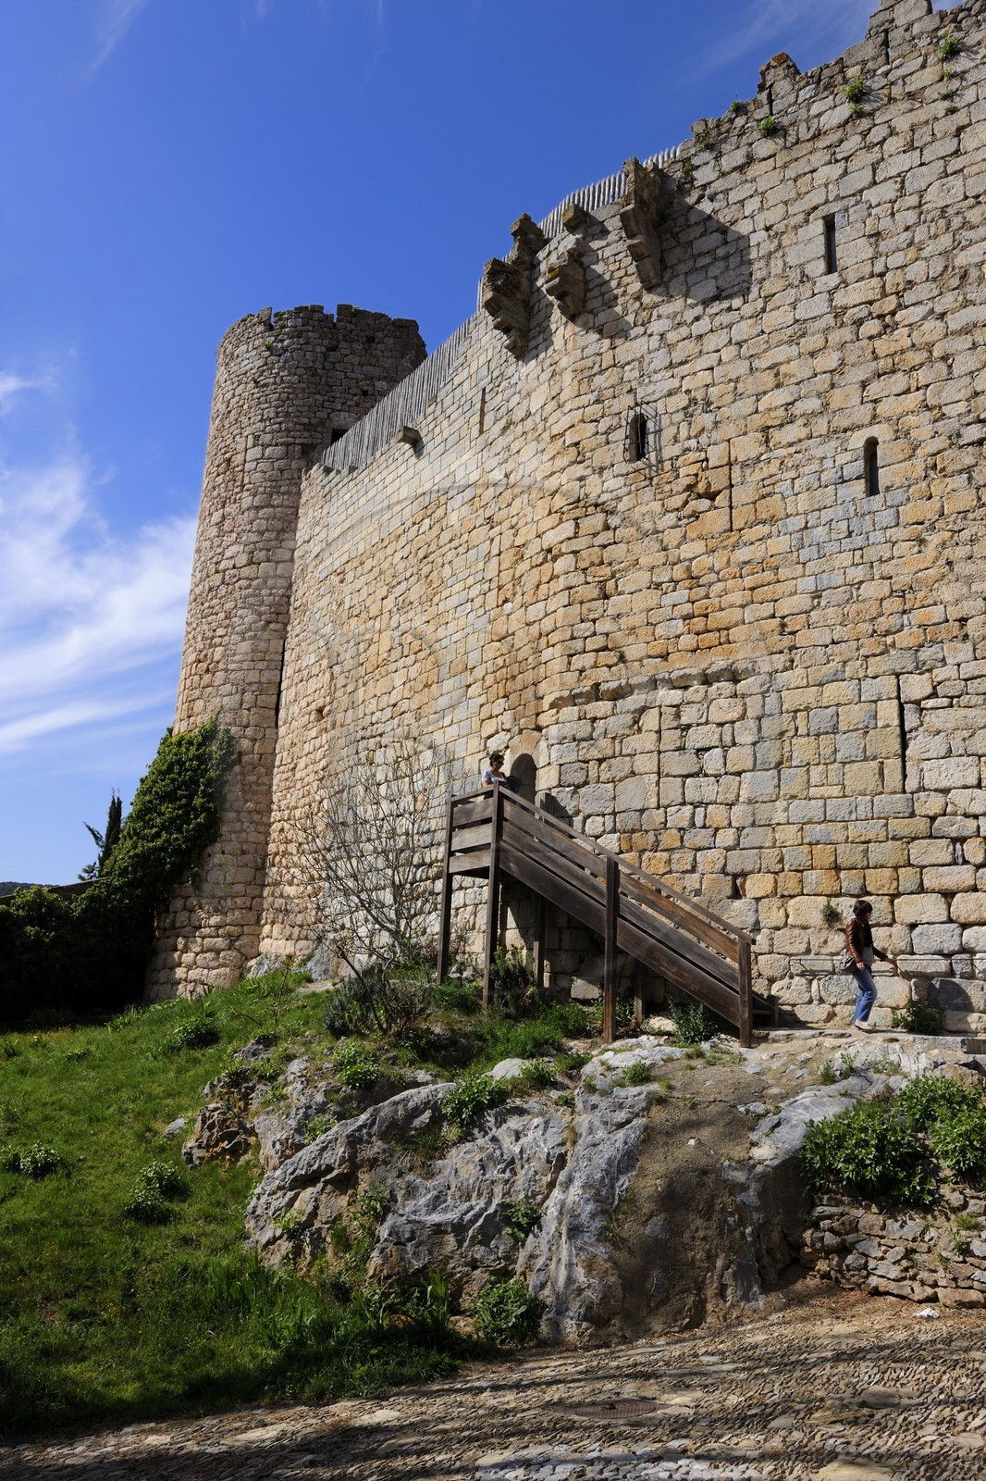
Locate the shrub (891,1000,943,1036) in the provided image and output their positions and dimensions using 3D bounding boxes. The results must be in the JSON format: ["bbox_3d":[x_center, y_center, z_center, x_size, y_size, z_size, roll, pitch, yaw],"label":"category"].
[{"bbox_3d":[5.275,3.454,14.294,0.620,0.450,0.420,-3,-17,20],"label":"shrub"}]

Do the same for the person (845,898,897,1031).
[{"bbox_3d":[4.797,2.823,14.611,0.550,1.630,0.470,-6,-18,29],"label":"person"}]

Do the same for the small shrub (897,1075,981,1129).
[{"bbox_3d":[4.574,3.705,11.800,0.853,0.558,0.725,2,-15,0],"label":"small shrub"}]

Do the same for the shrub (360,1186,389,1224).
[{"bbox_3d":[-1.101,4.311,10.700,0.269,0.348,0.242,2,-15,0],"label":"shrub"}]

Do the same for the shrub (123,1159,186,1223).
[{"bbox_3d":[-2.524,3.353,8.578,0.490,0.420,0.450,7,-16,-14],"label":"shrub"}]

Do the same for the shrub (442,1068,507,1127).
[{"bbox_3d":[-0.191,3.489,11.200,0.630,0.562,0.535,2,-15,0],"label":"shrub"}]

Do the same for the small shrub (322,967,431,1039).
[{"bbox_3d":[-1.635,3.686,16.124,1.450,0.950,1.100,4,-16,-5],"label":"small shrub"}]

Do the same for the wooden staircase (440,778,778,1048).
[{"bbox_3d":[1.562,2.464,16.893,5.100,3.850,1.400,-8,-19,33],"label":"wooden staircase"}]

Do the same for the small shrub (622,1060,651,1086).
[{"bbox_3d":[1.469,3.409,11.800,0.308,0.256,0.277,2,-15,0],"label":"small shrub"}]

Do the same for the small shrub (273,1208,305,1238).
[{"bbox_3d":[-1.491,3.540,8.437,0.250,0.220,0.200,5,-16,-8],"label":"small shrub"}]

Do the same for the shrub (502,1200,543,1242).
[{"bbox_3d":[0.266,4.337,10.400,0.365,0.379,0.292,2,-15,0],"label":"shrub"}]

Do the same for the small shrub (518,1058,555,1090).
[{"bbox_3d":[0.450,3.421,11.800,0.379,0.325,0.341,2,-15,0],"label":"small shrub"}]

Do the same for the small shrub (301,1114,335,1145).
[{"bbox_3d":[-1.652,3.678,10.893,0.340,0.300,0.270,5,-16,-7],"label":"small shrub"}]

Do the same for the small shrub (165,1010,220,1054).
[{"bbox_3d":[-4.483,4.356,17.203,0.780,0.580,0.650,6,-16,-13],"label":"small shrub"}]

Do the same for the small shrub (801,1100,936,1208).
[{"bbox_3d":[3.617,3.987,11.100,1.304,1.028,1.109,2,-15,0],"label":"small shrub"}]

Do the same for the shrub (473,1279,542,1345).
[{"bbox_3d":[0.127,5.019,10.100,0.619,0.597,0.526,2,-15,0],"label":"shrub"}]

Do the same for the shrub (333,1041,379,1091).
[{"bbox_3d":[-1.440,3.417,12.100,0.474,0.512,0.426,2,-15,0],"label":"shrub"}]

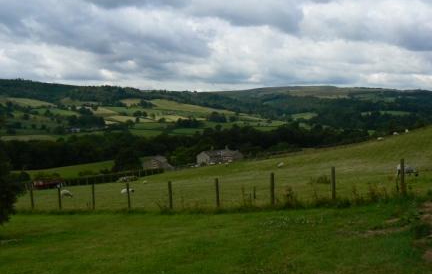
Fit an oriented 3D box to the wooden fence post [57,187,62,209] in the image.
[{"bbox_3d":[-8.518,3.348,24.500,0.110,1.180,0.110,-4,5,-20],"label":"wooden fence post"}]

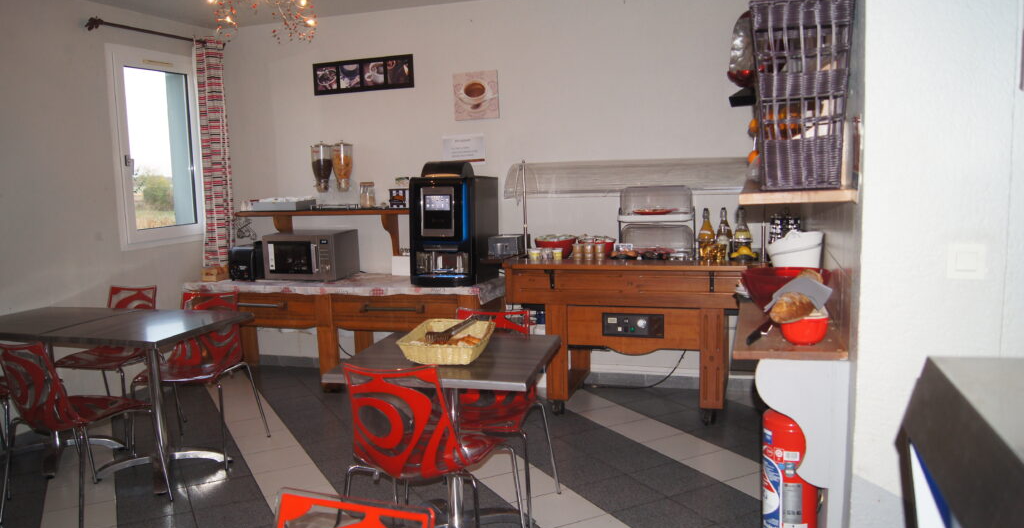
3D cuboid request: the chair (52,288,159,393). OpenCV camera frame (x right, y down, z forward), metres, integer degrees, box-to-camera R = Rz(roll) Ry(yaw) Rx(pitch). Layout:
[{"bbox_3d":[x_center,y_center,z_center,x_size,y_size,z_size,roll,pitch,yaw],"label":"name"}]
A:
[{"bbox_3d":[-2.308,0.568,4.456,0.530,0.810,0.570,0,7,17],"label":"chair"}]

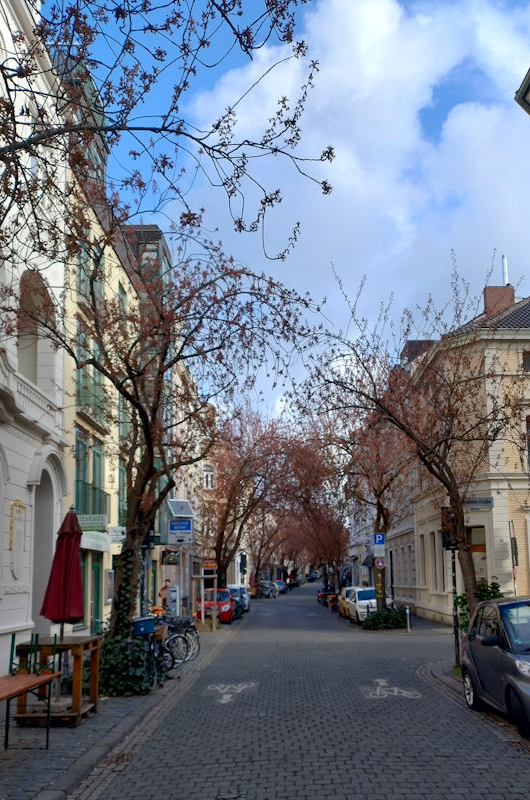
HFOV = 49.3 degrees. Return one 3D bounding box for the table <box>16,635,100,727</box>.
[{"bbox_3d":[-2.865,3.934,8.098,0.860,1.000,0.900,-1,-17,2],"label":"table"}]

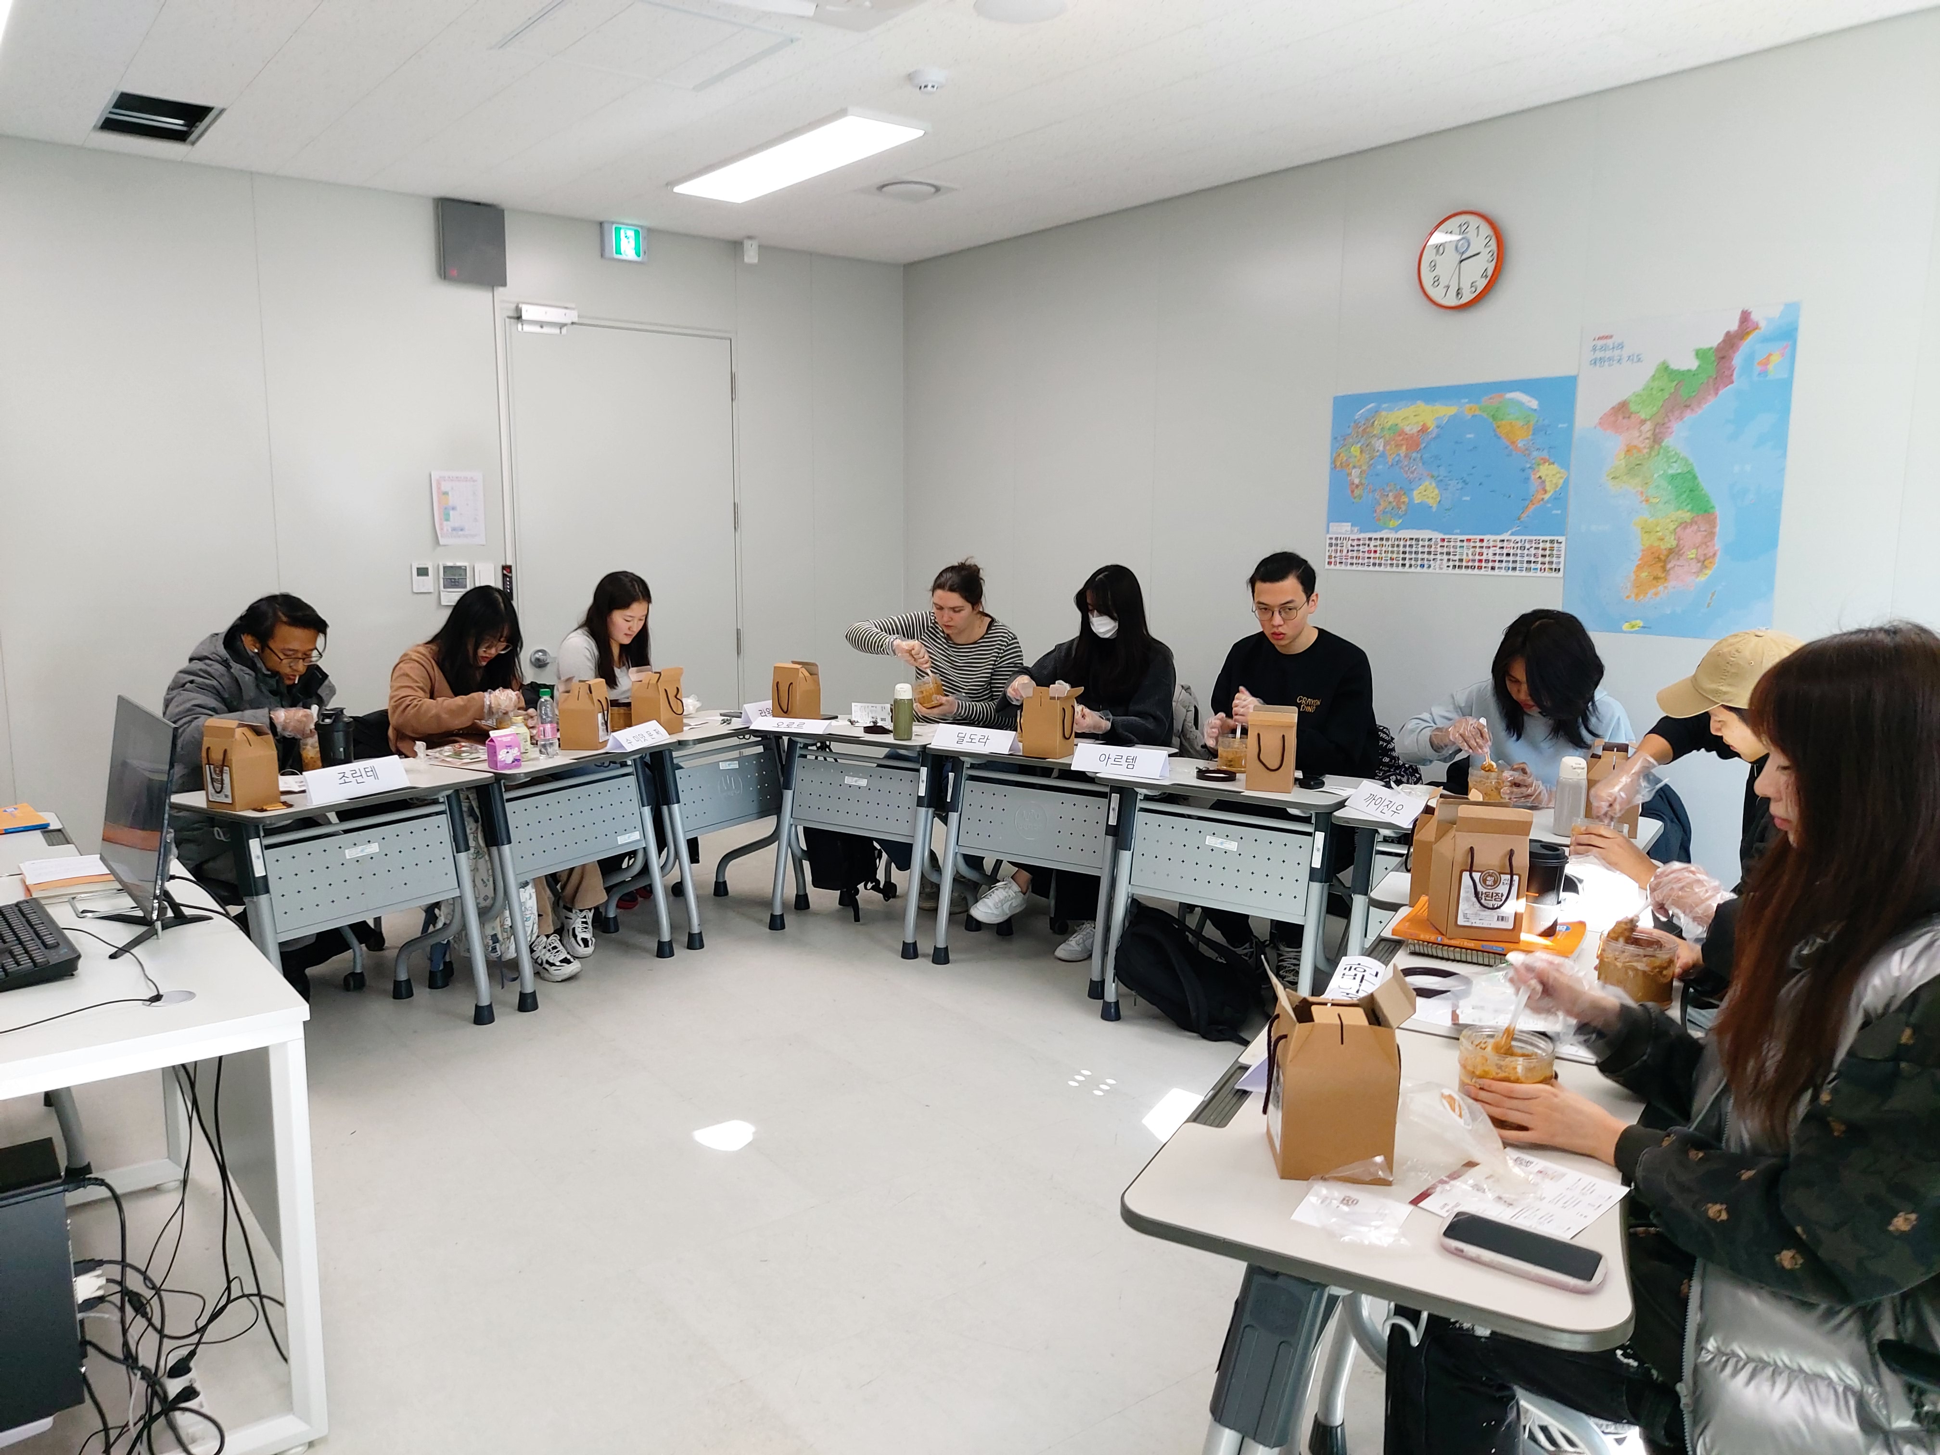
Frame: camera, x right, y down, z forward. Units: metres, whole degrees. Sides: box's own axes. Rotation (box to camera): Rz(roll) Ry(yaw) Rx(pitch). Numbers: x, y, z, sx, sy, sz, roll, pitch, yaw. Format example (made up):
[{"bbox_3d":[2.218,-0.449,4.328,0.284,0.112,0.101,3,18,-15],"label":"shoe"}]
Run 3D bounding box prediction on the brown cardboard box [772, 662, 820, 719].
[{"bbox_3d":[-0.650,-0.140,5.245,0.125,0.210,0.125,7,10,36],"label":"brown cardboard box"}]

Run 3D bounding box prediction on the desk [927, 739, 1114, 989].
[{"bbox_3d":[0.292,0.417,4.633,0.735,0.710,0.500,6,10,37],"label":"desk"}]

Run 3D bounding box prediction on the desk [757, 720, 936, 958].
[{"bbox_3d":[-0.325,0.375,5.150,0.731,0.745,0.505,5,10,32],"label":"desk"}]

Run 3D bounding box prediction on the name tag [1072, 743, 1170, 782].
[{"bbox_3d":[0.453,0.099,4.176,0.292,0.068,0.080,5,10,30],"label":"name tag"}]

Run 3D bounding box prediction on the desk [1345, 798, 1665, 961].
[{"bbox_3d":[1.358,0.598,3.644,0.731,0.745,0.505,5,10,31],"label":"desk"}]

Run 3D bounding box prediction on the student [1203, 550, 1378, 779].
[{"bbox_3d":[1.004,0.136,4.397,0.530,1.340,0.720,4,9,25],"label":"student"}]

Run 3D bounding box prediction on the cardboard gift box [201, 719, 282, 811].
[{"bbox_3d":[-1.879,0.093,3.607,0.120,0.215,0.130,4,9,25],"label":"cardboard gift box"}]

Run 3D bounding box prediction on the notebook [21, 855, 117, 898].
[{"bbox_3d":[-1.866,0.305,2.933,0.180,0.035,0.205,-6,10,-37],"label":"notebook"}]

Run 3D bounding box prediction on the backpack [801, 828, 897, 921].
[{"bbox_3d":[-0.461,0.356,5.178,0.200,0.460,0.270,-2,9,-15],"label":"backpack"}]

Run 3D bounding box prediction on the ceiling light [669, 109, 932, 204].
[{"bbox_3d":[-0.608,-1.911,4.729,0.315,0.030,1.190,-6,10,-38],"label":"ceiling light"}]

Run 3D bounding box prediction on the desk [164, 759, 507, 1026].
[{"bbox_3d":[-1.812,0.532,4.018,0.505,0.745,0.731,6,10,33],"label":"desk"}]

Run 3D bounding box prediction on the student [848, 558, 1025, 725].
[{"bbox_3d":[-0.128,0.035,5.349,0.620,1.310,0.640,5,10,29],"label":"student"}]

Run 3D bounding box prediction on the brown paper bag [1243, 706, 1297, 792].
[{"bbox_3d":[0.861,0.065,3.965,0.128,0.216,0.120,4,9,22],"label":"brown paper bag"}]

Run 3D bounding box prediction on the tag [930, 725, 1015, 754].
[{"bbox_3d":[0.020,0.038,4.649,0.292,0.066,0.076,5,10,32],"label":"tag"}]

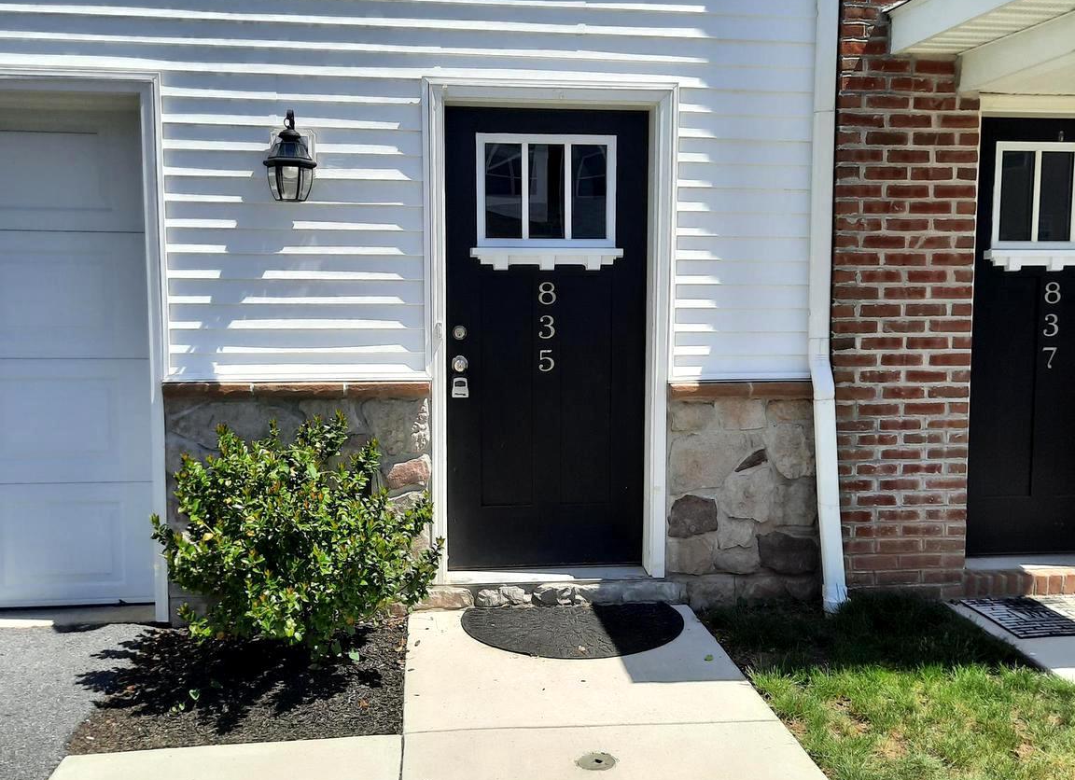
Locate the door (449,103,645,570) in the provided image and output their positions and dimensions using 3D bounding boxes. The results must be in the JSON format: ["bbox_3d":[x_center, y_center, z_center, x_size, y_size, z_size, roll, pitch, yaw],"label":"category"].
[{"bbox_3d":[0.044,-0.203,4.468,0.877,1.990,0.085,0,5,-7],"label":"door"}]

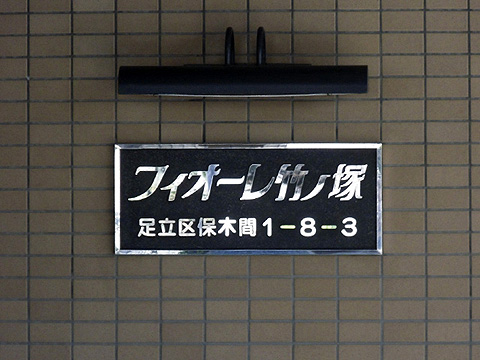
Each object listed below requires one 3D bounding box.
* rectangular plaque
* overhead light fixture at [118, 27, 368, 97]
[{"bbox_3d":[0.020,0.044,6.820,0.603,0.249,0.025,0,0,3],"label":"rectangular plaque"},{"bbox_3d":[0.013,-0.261,6.714,0.544,0.159,0.240,0,0,3],"label":"overhead light fixture"}]

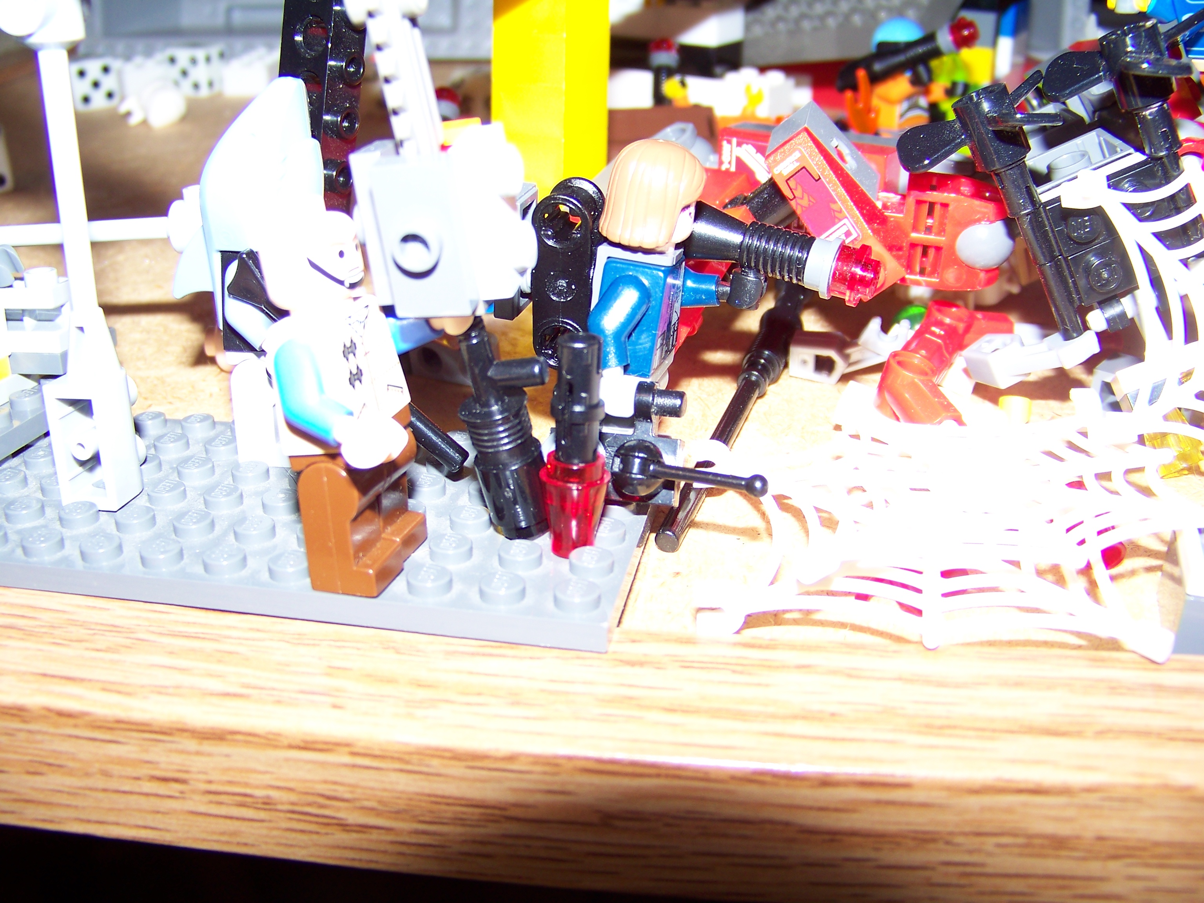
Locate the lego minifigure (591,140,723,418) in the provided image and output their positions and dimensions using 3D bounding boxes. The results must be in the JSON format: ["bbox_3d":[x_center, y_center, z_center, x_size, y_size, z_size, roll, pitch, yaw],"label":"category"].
[{"bbox_3d":[0.006,-0.017,0.152,0.018,0.041,0.024,9,19,8],"label":"lego minifigure"}]

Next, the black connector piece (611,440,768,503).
[{"bbox_3d":[0.010,0.002,0.143,0.018,0.007,0.008,9,4,12],"label":"black connector piece"}]

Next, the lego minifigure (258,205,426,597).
[{"bbox_3d":[-0.026,-0.006,0.130,0.016,0.041,0.024,2,22,11],"label":"lego minifigure"}]

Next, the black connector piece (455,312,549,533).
[{"bbox_3d":[-0.011,-0.003,0.140,0.011,0.025,0.009,-4,21,13],"label":"black connector piece"}]

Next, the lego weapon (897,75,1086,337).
[{"bbox_3d":[0.056,-0.032,0.174,0.024,0.038,0.025,-21,20,20],"label":"lego weapon"}]

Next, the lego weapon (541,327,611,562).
[{"bbox_3d":[-0.003,-0.001,0.137,0.008,0.025,0.008,6,23,9],"label":"lego weapon"}]

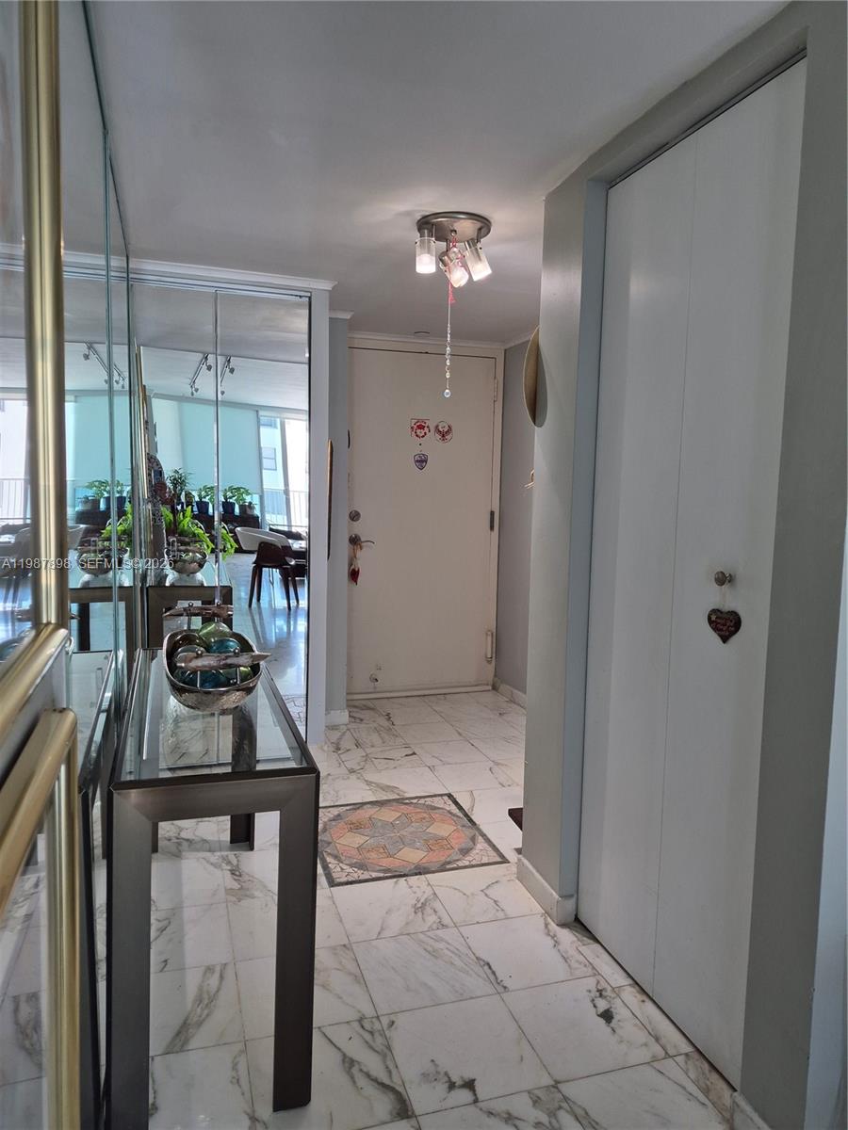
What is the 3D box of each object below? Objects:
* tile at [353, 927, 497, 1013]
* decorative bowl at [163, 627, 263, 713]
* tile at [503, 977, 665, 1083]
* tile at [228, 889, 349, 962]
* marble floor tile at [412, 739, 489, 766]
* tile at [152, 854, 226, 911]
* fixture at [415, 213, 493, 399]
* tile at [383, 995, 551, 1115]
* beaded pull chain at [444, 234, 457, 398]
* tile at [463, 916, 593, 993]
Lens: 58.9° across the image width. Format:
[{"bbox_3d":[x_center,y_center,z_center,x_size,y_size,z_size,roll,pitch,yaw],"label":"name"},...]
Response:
[{"bbox_3d":[-0.009,1.053,1.954,0.304,0.012,0.299,0,6,-18],"label":"tile"},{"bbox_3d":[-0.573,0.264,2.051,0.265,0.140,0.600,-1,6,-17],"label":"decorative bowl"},{"bbox_3d":[0.362,1.079,1.759,0.278,0.012,0.297,0,6,-18],"label":"tile"},{"bbox_3d":[-0.388,1.022,2.146,0.303,0.012,0.303,-1,6,-17],"label":"tile"},{"bbox_3d":[0.122,0.903,3.578,0.309,0.012,0.315,0,6,-18],"label":"marble floor tile"},{"bbox_3d":[-0.769,0.997,2.343,0.303,0.012,0.303,-1,6,-17],"label":"tile"},{"bbox_3d":[0.096,-0.858,2.552,0.255,0.580,0.262,1,5,0],"label":"fixture"},{"bbox_3d":[0.084,1.081,1.672,0.307,0.012,0.296,0,6,-18],"label":"tile"},{"bbox_3d":[0.090,-0.846,2.551,0.042,0.560,0.035,-1,6,-17],"label":"beaded pull chain"},{"bbox_3d":[0.269,1.051,2.041,0.275,0.012,0.299,0,6,-18],"label":"tile"}]

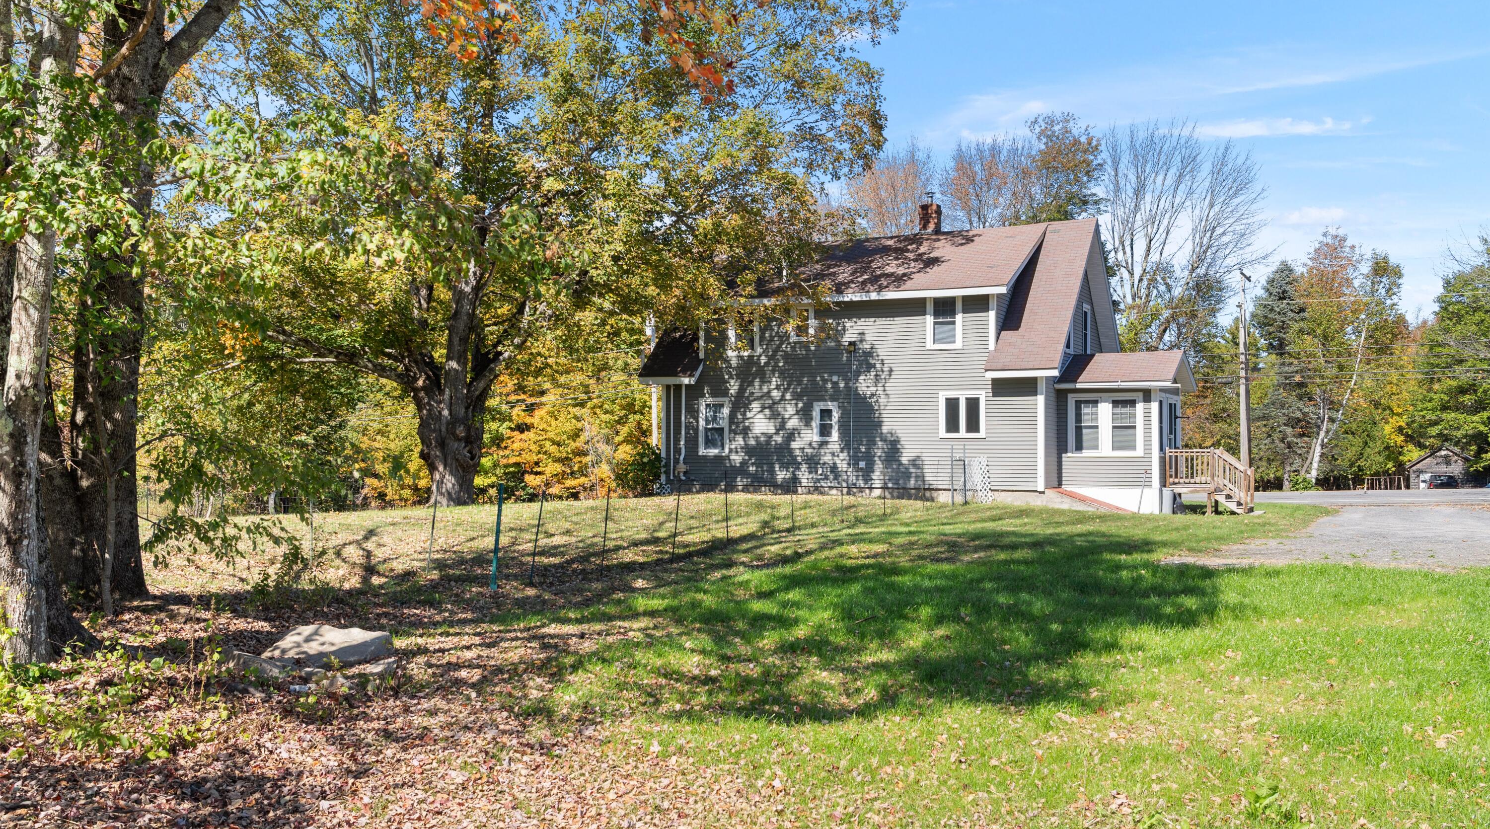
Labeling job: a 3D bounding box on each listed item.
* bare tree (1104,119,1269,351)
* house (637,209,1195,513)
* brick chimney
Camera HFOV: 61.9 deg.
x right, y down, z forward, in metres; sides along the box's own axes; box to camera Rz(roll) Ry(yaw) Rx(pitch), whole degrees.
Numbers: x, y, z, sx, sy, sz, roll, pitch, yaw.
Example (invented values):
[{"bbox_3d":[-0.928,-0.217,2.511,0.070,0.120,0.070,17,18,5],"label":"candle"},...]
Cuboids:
[{"bbox_3d":[19.300,-4.800,54.500,8.000,16.200,8.000,0,0,0],"label":"bare tree"},{"bbox_3d":[5.200,-1.450,35.850,14.650,7.700,7.750,0,0,29],"label":"house"},{"bbox_3d":[5.330,-5.800,35.900,0.530,1.080,0.470,0,0,29],"label":"brick chimney"}]

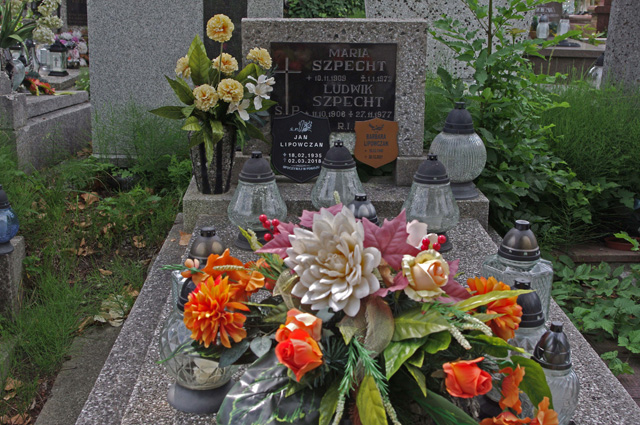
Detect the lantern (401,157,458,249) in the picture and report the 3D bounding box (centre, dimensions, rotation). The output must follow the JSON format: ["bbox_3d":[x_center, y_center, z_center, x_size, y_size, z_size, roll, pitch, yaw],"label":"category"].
[{"bbox_3d":[0.312,-0.029,2.385,0.153,0.253,0.153,0,15,-2],"label":"lantern"}]

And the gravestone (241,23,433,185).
[{"bbox_3d":[0.044,-0.362,2.884,0.605,0.529,0.135,0,15,-2],"label":"gravestone"}]

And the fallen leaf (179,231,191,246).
[{"bbox_3d":[-0.408,0.072,2.616,0.040,0.019,0.086,0,15,-2],"label":"fallen leaf"}]

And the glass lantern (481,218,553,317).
[{"bbox_3d":[0.440,0.127,1.944,0.155,0.230,0.155,0,15,-2],"label":"glass lantern"}]

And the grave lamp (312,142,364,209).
[{"bbox_3d":[0.053,-0.080,2.613,0.165,0.270,0.165,0,15,-2],"label":"grave lamp"}]

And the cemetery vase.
[{"bbox_3d":[-0.348,-0.173,2.779,0.146,0.213,0.146,0,15,-2],"label":"cemetery vase"}]

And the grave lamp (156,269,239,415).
[{"bbox_3d":[-0.209,0.210,1.509,0.145,0.235,0.145,0,15,-2],"label":"grave lamp"}]

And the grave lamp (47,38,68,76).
[{"bbox_3d":[-1.947,-1.149,6.451,0.130,0.249,0.130,1,15,0],"label":"grave lamp"}]

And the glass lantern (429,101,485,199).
[{"bbox_3d":[0.448,-0.201,2.810,0.180,0.305,0.180,0,15,-2],"label":"glass lantern"}]

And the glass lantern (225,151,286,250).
[{"bbox_3d":[-0.174,-0.039,2.453,0.168,0.270,0.168,0,15,-2],"label":"glass lantern"}]

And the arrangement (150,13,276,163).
[{"bbox_3d":[-0.343,-0.402,2.800,0.397,0.469,0.300,0,15,-2],"label":"arrangement"}]

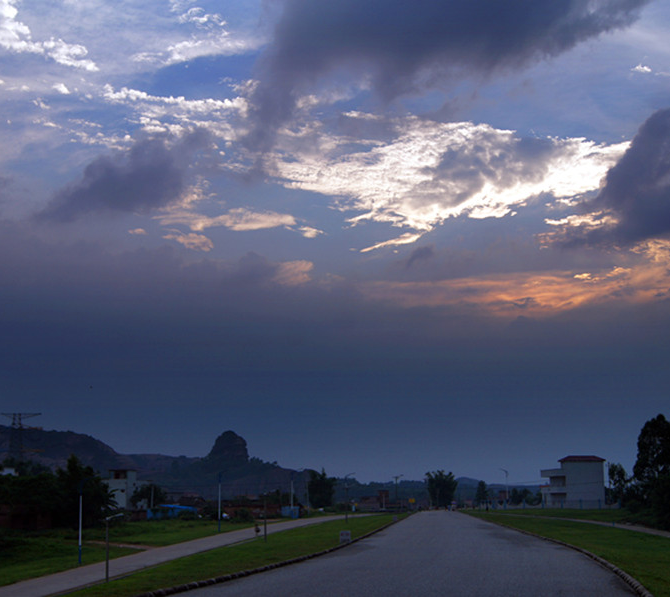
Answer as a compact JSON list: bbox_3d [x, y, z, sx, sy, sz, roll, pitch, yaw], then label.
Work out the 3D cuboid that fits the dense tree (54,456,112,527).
[{"bbox_3d":[-29.650,22.860,115.000,6.970,8.690,6.620,0,-11,0],"label":"dense tree"}]

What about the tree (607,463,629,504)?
[{"bbox_3d":[58.250,38.320,200.000,4.520,9.060,4.290,0,-11,0],"label":"tree"}]

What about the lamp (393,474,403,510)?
[{"bbox_3d":[11.220,34.320,172.000,1.700,6.150,0.400,0,-11,0],"label":"lamp"}]

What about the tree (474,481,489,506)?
[{"bbox_3d":[32.410,43.240,215.000,3.200,5.740,3.040,0,-11,0],"label":"tree"}]

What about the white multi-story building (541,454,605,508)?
[{"bbox_3d":[48.170,37.240,197.000,10.000,10.710,10.000,3,-11,-17],"label":"white multi-story building"}]

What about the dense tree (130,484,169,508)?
[{"bbox_3d":[-31.440,33.730,165.000,6.100,4.990,5.490,0,-11,0],"label":"dense tree"}]

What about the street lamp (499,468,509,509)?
[{"bbox_3d":[32.560,36.690,187.000,1.600,7.720,0.400,0,-11,0],"label":"street lamp"}]

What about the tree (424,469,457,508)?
[{"bbox_3d":[24.680,44.380,225.000,7.510,8.840,7.140,0,-11,0],"label":"tree"}]

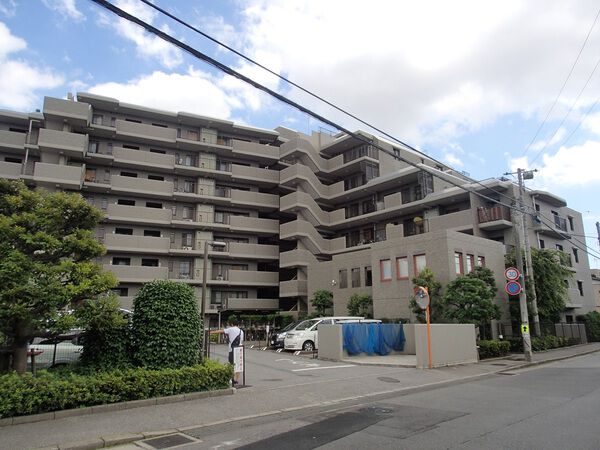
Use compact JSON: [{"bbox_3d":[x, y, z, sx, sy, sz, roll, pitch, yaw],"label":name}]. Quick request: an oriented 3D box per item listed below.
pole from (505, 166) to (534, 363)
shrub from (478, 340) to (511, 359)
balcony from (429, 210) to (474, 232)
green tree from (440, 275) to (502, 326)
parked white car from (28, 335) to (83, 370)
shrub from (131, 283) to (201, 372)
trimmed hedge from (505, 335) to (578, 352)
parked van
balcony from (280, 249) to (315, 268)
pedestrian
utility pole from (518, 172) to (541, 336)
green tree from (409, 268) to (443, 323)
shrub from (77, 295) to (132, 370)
[{"bbox_3d":[9.316,1.579,18.533,0.340,8.129,0.340,12,-17,-44],"label":"pole"},{"bbox_3d":[8.956,5.896,20.765,3.454,0.750,0.900,12,-17,-43],"label":"shrub"},{"bbox_3d":[11.989,-0.247,33.471,1.300,1.250,3.393,10,-16,-40],"label":"balcony"},{"bbox_3d":[8.887,4.652,22.414,2.900,3.900,2.800,-5,-13,21],"label":"green tree"},{"bbox_3d":[-5.173,3.728,12.369,4.500,1.460,1.700,5,-13,-21],"label":"parked white car"},{"bbox_3d":[-3.406,2.791,11.063,1.620,2.700,1.500,5,-14,-24],"label":"shrub"},{"bbox_3d":[14.407,6.888,25.714,9.553,0.800,1.000,11,-17,-42],"label":"trimmed hedge"},{"bbox_3d":[1.598,6.343,25.405,4.700,1.900,1.820,6,-14,-26],"label":"parked van"},{"bbox_3d":[-0.353,3.359,43.299,2.200,1.600,2.800,9,-16,-37],"label":"balcony"},{"bbox_3d":[-1.985,3.524,12.023,0.850,1.690,0.500,4,-13,-19],"label":"pedestrian"},{"bbox_3d":[14.438,1.822,27.127,0.360,11.304,0.360,12,-17,-44],"label":"utility pole"},{"bbox_3d":[7.028,4.740,24.138,1.900,4.500,1.900,-4,-13,15],"label":"green tree"},{"bbox_3d":[-4.802,2.904,10.577,1.350,2.300,1.300,5,-14,-23],"label":"shrub"}]

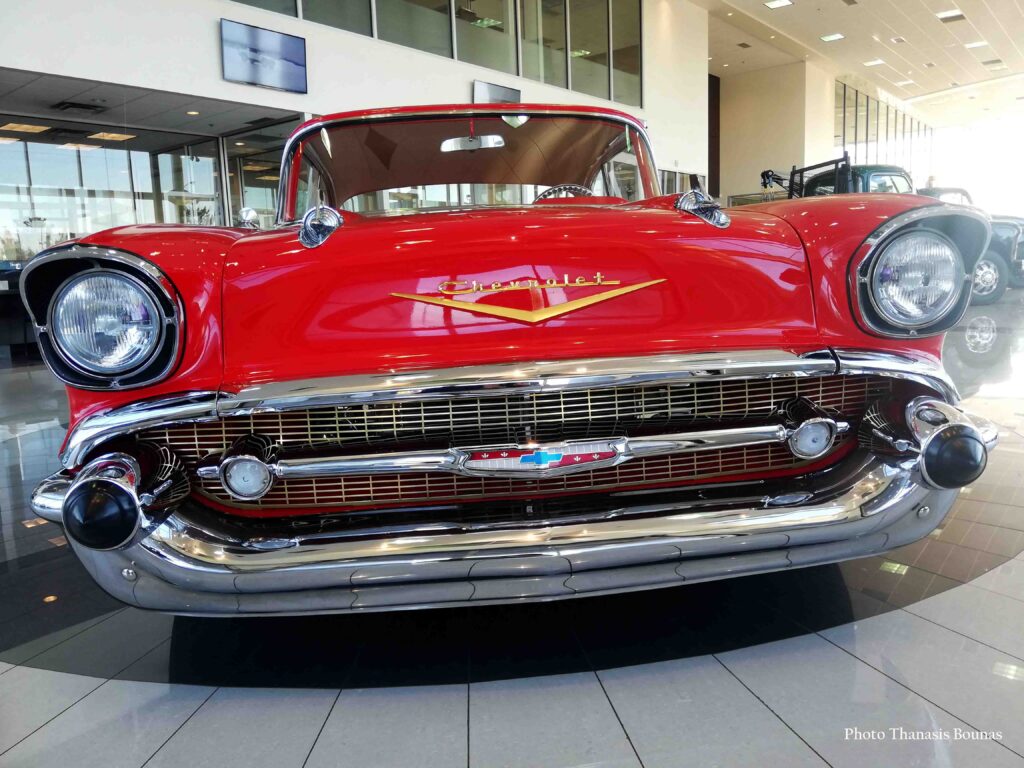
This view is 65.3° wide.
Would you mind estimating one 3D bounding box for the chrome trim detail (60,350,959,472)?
[{"bbox_3d":[0.039,0.034,1.383,1.700,0.170,0.300,-4,8,-4],"label":"chrome trim detail"}]

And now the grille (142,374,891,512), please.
[{"bbox_3d":[0.042,0.101,1.392,1.350,0.215,0.180,-4,8,-4],"label":"grille"}]

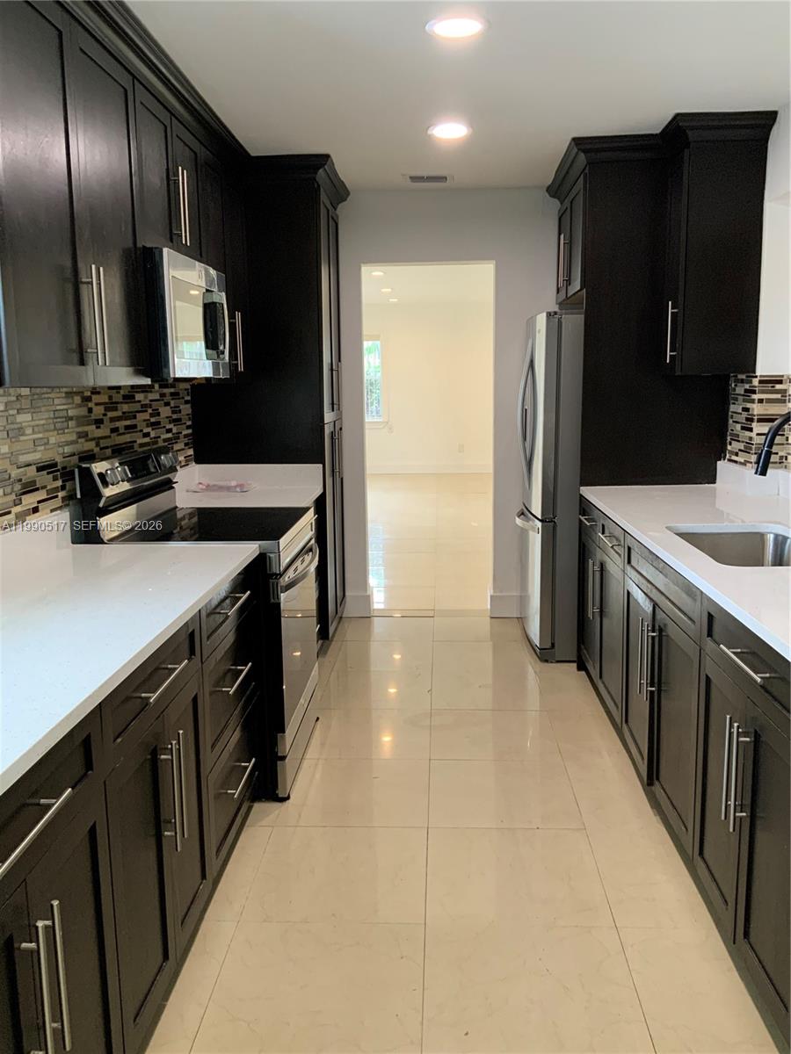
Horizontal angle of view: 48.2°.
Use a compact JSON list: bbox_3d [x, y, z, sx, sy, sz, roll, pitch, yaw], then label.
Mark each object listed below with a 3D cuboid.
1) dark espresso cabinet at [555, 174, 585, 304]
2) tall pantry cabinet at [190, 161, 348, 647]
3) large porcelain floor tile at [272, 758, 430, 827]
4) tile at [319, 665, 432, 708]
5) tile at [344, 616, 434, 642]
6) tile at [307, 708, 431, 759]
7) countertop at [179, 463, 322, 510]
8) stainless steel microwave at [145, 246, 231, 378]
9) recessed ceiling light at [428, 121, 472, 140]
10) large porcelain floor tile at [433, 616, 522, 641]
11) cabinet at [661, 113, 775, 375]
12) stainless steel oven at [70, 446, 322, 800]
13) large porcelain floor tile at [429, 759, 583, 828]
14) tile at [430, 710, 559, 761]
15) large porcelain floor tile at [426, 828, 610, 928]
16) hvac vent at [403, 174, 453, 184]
[{"bbox_3d":[1.193,-1.424,4.430,0.633,0.525,0.930,0,10,3],"label":"dark espresso cabinet"},{"bbox_3d":[-0.625,-0.587,4.744,0.710,2.465,0.885,0,10,3],"label":"tall pantry cabinet"},{"bbox_3d":[-0.134,0.941,3.130,0.504,0.012,0.504,0,10,3],"label":"large porcelain floor tile"},{"bbox_3d":[-0.083,0.769,4.127,0.504,0.012,0.504,0,10,3],"label":"tile"},{"bbox_3d":[-0.033,0.596,5.124,0.504,0.012,0.504,0,10,3],"label":"tile"},{"bbox_3d":[-0.108,0.855,3.642,0.508,0.010,0.508,0,10,3],"label":"tile"},{"bbox_3d":[-0.699,-0.176,4.042,0.645,0.146,0.700,0,10,3],"label":"countertop"},{"bbox_3d":[-0.868,-0.733,3.151,0.400,0.406,0.765,0,10,3],"label":"stainless steel microwave"},{"bbox_3d":[0.228,-1.654,3.702,0.190,0.020,0.190,0,10,3],"label":"recessed ceiling light"},{"bbox_3d":[0.476,0.585,5.114,0.508,0.010,0.508,0,10,3],"label":"large porcelain floor tile"},{"bbox_3d":[1.347,-1.183,3.812,0.380,1.038,0.400,0,10,3],"label":"cabinet"},{"bbox_3d":[-0.675,0.306,3.359,0.725,1.175,0.760,0,10,3],"label":"stainless steel oven"},{"bbox_3d":[0.374,0.941,3.116,0.508,0.010,0.508,0,10,3],"label":"large porcelain floor tile"},{"bbox_3d":[0.397,0.852,3.603,0.504,0.012,0.504,0,10,3],"label":"tile"},{"bbox_3d":[0.348,1.029,2.617,0.508,0.010,0.508,0,10,3],"label":"large porcelain floor tile"},{"bbox_3d":[0.171,-1.819,4.637,0.274,0.020,0.230,0,10,3],"label":"hvac vent"}]

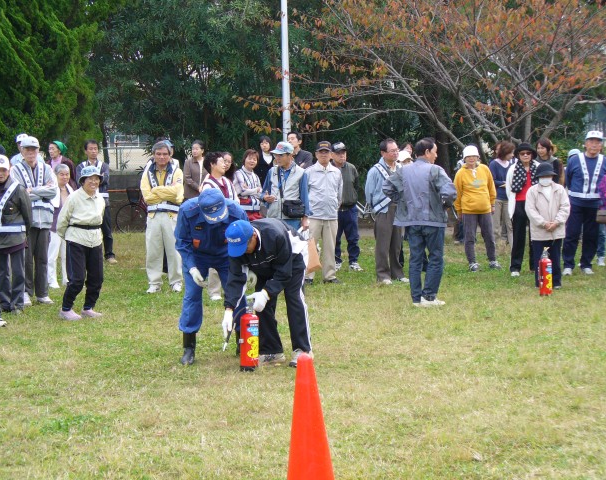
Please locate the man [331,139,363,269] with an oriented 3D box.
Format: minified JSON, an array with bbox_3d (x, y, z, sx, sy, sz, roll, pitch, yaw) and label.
[{"bbox_3d":[0.557,-0.427,16.009,0.480,1.616,0.320,-1,5,-7],"label":"man"}]

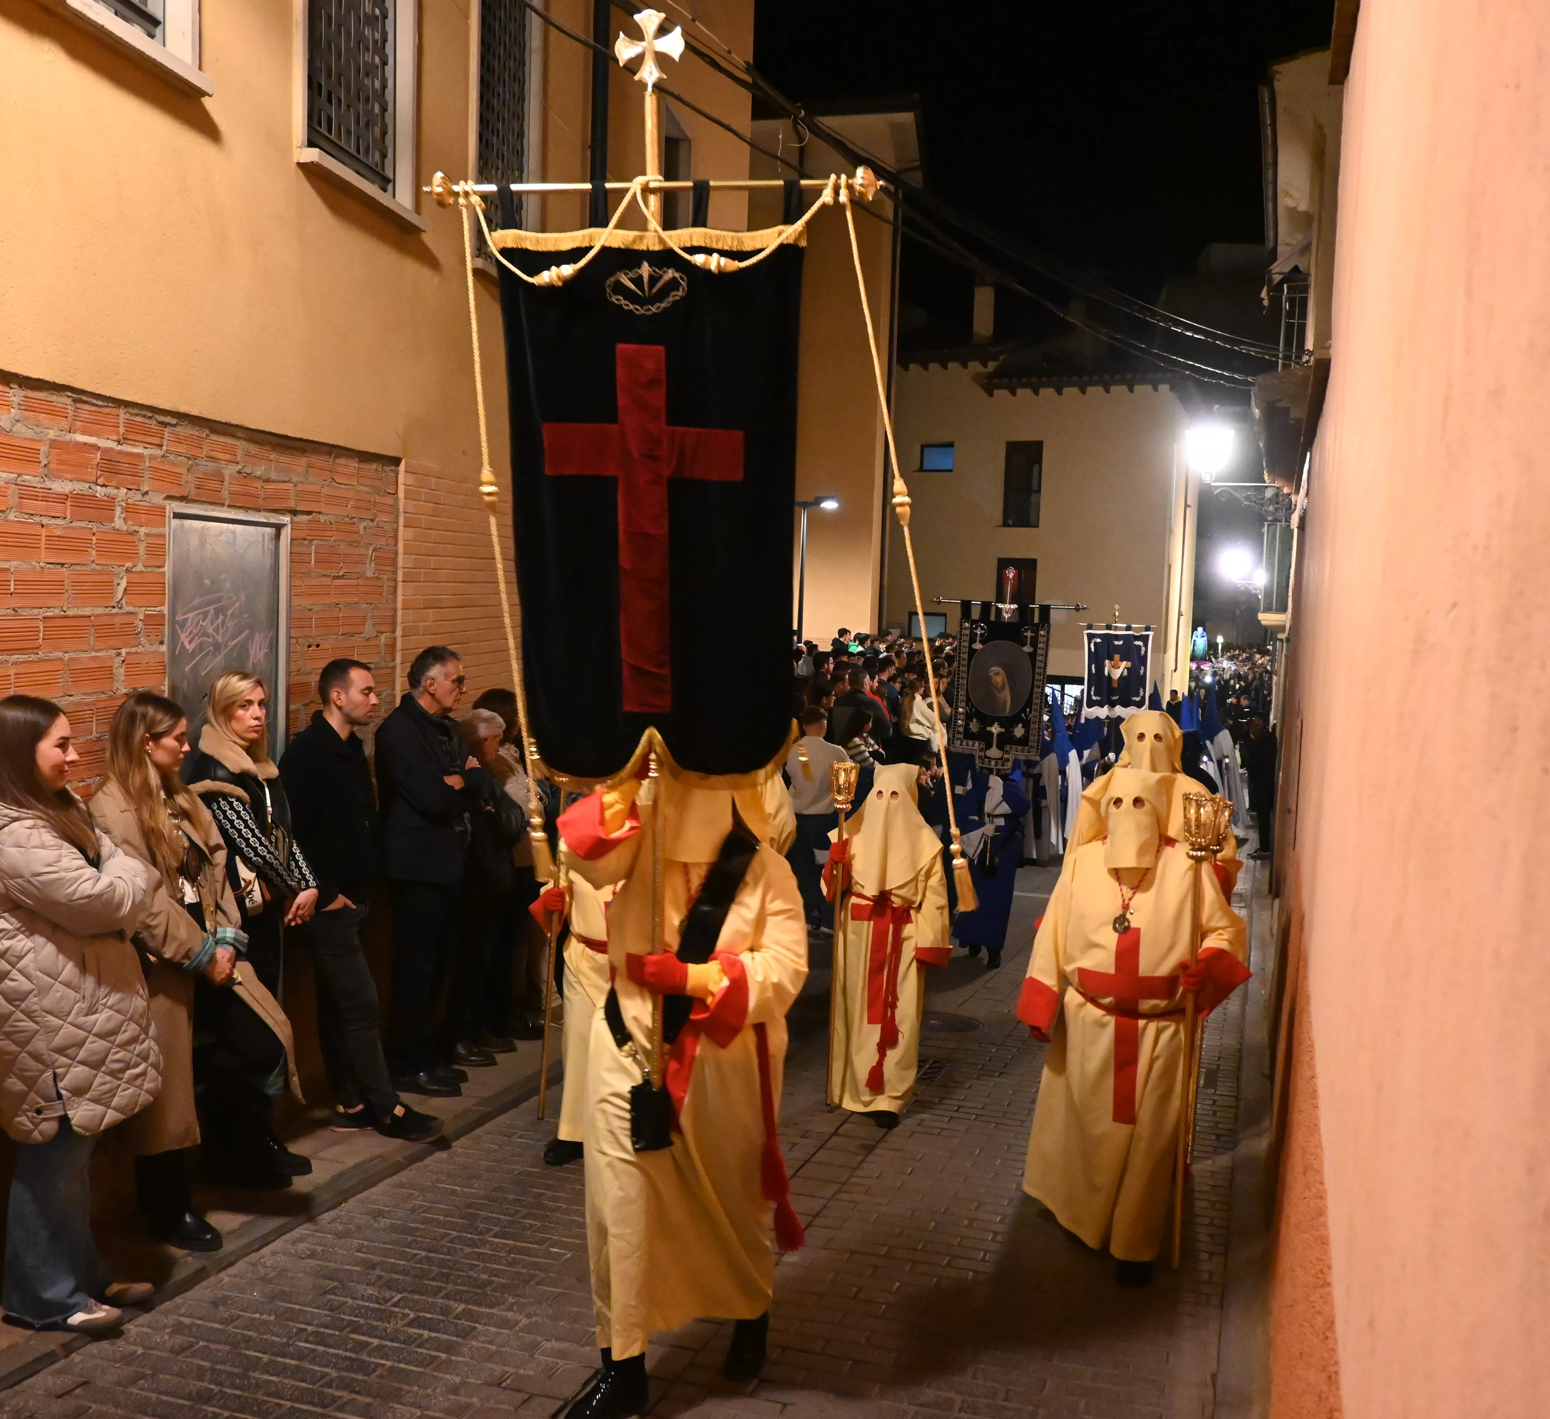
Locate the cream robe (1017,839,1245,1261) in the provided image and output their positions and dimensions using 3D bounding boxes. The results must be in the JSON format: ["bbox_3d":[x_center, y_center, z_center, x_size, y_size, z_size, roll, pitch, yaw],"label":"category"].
[{"bbox_3d":[1.173,1.100,5.250,0.700,1.330,0.470,3,5,17],"label":"cream robe"}]

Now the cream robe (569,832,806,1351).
[{"bbox_3d":[-0.231,1.031,4.350,0.580,1.360,0.520,4,5,23],"label":"cream robe"}]

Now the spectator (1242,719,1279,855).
[{"bbox_3d":[6.134,0.989,20.200,0.340,1.740,0.460,-1,5,-28],"label":"spectator"}]

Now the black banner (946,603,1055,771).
[{"bbox_3d":[1.455,-0.165,10.400,0.600,1.060,0.100,5,5,11],"label":"black banner"}]

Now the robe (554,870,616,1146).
[{"bbox_3d":[-0.585,1.062,6.350,0.560,1.280,0.440,3,5,19],"label":"robe"}]

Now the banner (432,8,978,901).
[{"bbox_3d":[-0.159,-0.549,3.650,1.200,1.970,0.170,1,5,9],"label":"banner"}]

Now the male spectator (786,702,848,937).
[{"bbox_3d":[0.311,0.817,11.700,0.500,1.690,0.320,3,5,17],"label":"male spectator"}]

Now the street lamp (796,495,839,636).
[{"bbox_3d":[0.562,-1.000,24.137,0.850,4.400,0.300,3,5,11],"label":"street lamp"}]

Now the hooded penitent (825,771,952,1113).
[{"bbox_3d":[0.470,0.982,6.680,0.510,1.500,0.400,3,5,14],"label":"hooded penitent"}]

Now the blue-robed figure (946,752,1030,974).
[{"bbox_3d":[1.553,1.016,11.600,0.580,1.730,0.450,3,5,14],"label":"blue-robed figure"}]

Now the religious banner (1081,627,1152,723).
[{"bbox_3d":[3.970,-0.395,18.500,0.820,1.090,0.070,3,5,13],"label":"religious banner"}]

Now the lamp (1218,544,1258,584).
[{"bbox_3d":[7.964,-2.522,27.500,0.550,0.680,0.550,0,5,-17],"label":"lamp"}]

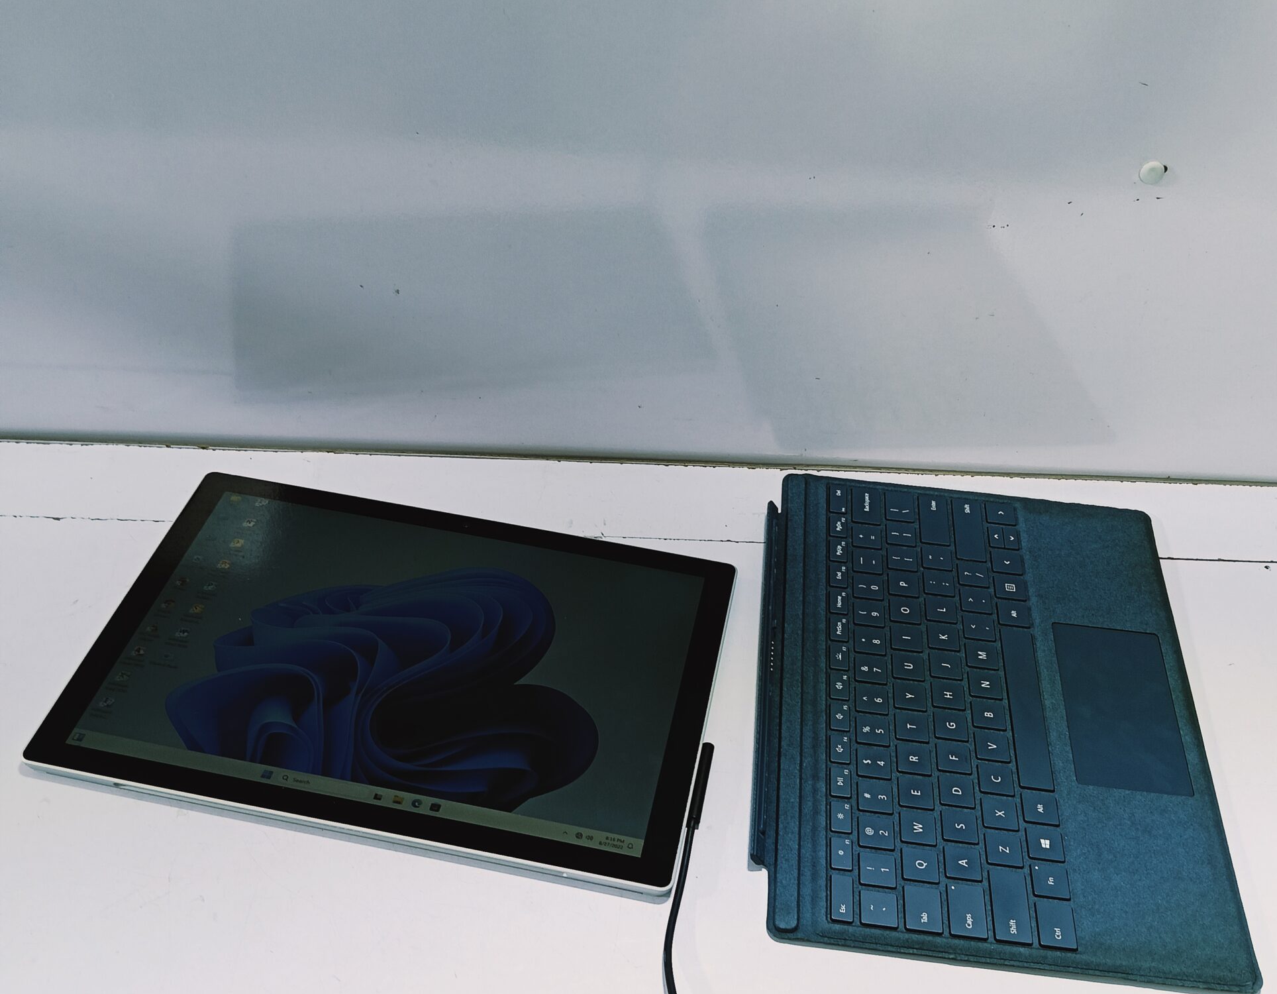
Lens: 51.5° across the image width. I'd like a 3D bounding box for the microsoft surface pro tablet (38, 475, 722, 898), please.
[{"bbox_3d":[-0.110,0.078,0.640,0.292,0.009,0.201,9,42,6],"label":"microsoft surface pro tablet"}]

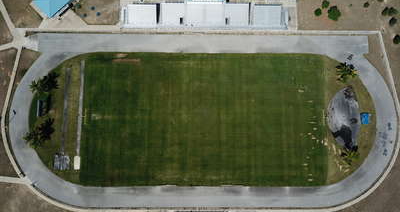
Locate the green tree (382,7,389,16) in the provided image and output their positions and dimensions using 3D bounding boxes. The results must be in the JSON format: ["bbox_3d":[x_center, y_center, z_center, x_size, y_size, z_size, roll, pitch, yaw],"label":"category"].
[{"bbox_3d":[88.623,-45.052,143.517,3.100,3.500,3.600,0,85,0],"label":"green tree"}]

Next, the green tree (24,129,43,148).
[{"bbox_3d":[-74.931,14.715,136.007,8.200,7.500,8.200,0,85,0],"label":"green tree"}]

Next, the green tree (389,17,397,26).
[{"bbox_3d":[91.900,-40.093,143.041,3.600,3.600,3.800,0,85,0],"label":"green tree"}]

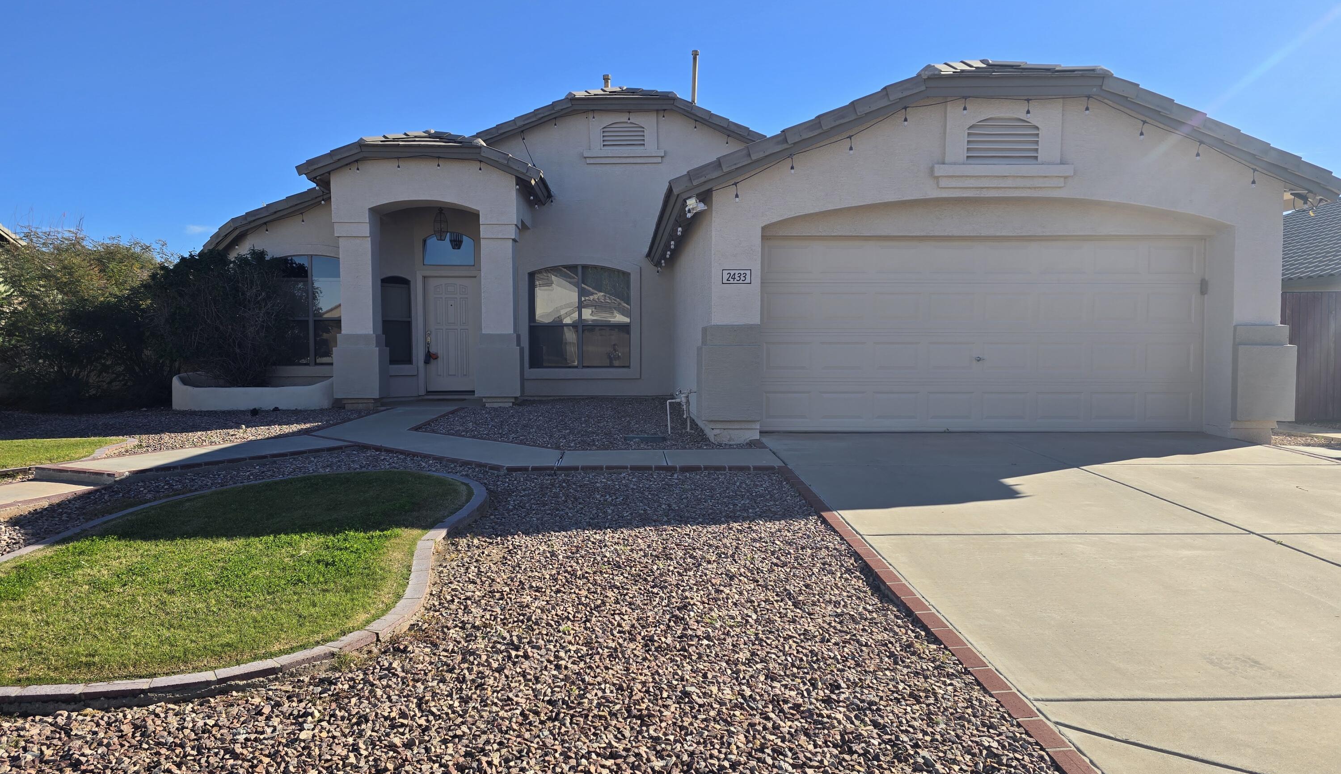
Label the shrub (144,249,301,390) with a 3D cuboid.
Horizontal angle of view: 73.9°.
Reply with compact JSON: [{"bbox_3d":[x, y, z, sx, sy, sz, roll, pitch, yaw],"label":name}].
[{"bbox_3d":[-6.987,-1.079,13.900,2.350,2.170,1.800,0,3,-2],"label":"shrub"}]

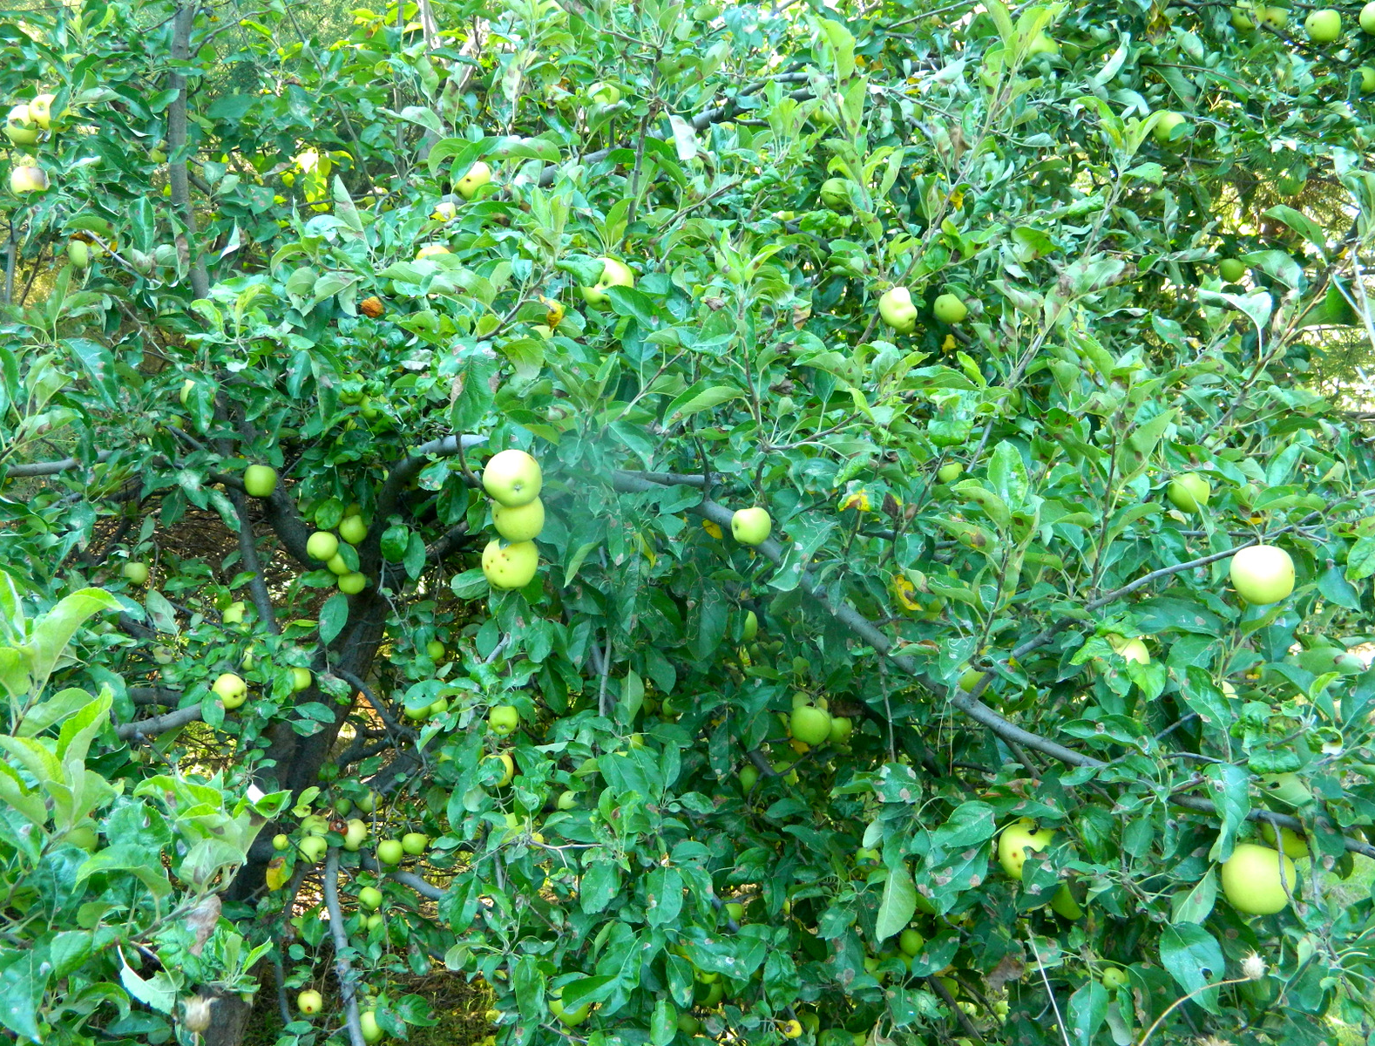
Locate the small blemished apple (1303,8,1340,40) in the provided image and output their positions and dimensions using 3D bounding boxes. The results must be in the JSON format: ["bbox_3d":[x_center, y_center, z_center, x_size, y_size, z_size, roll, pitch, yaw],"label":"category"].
[{"bbox_3d":[1.058,-0.830,2.750,0.061,0.055,0.061,0,8,0],"label":"small blemished apple"}]

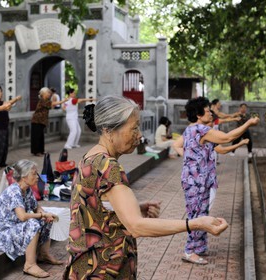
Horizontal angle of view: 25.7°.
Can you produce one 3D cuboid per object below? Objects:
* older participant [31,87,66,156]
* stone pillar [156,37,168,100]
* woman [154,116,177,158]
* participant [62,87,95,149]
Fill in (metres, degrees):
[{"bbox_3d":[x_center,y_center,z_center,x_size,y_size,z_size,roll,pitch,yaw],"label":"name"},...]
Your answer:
[{"bbox_3d":[-1.891,-0.416,13.043,0.780,1.510,0.480,1,4,7],"label":"older participant"},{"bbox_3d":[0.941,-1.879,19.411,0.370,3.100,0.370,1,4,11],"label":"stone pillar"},{"bbox_3d":[0.857,-0.072,15.262,0.620,1.070,0.480,1,4,9],"label":"woman"},{"bbox_3d":[-1.394,-0.548,14.926,0.820,1.510,0.480,1,4,7],"label":"participant"}]

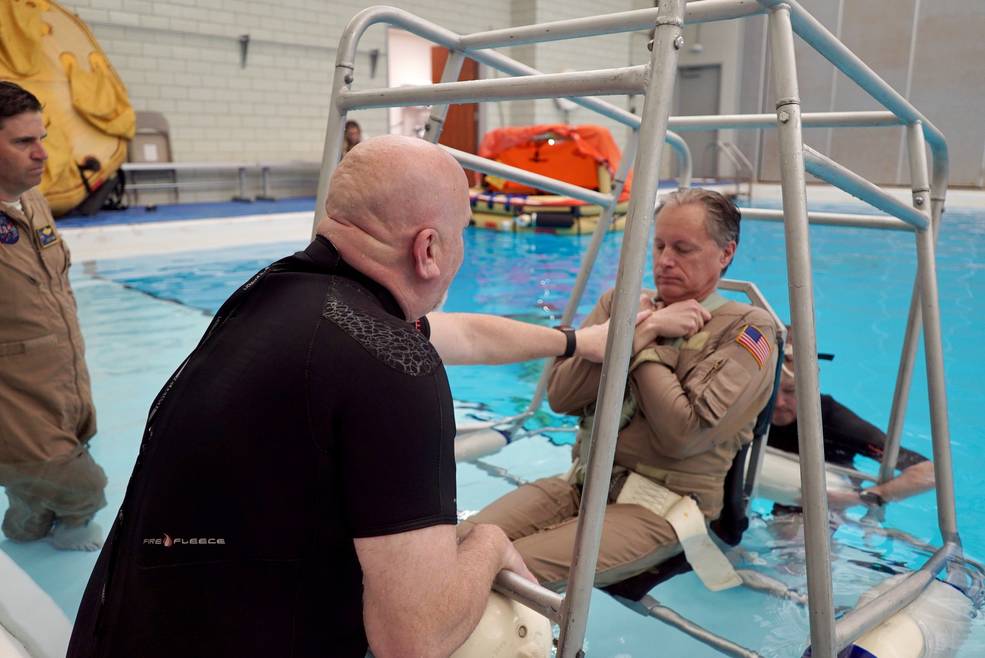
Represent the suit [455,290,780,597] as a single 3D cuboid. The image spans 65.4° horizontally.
[{"bbox_3d":[0.214,0.367,1.708,0.790,0.900,0.560,-10,16,-40],"label":"suit"}]

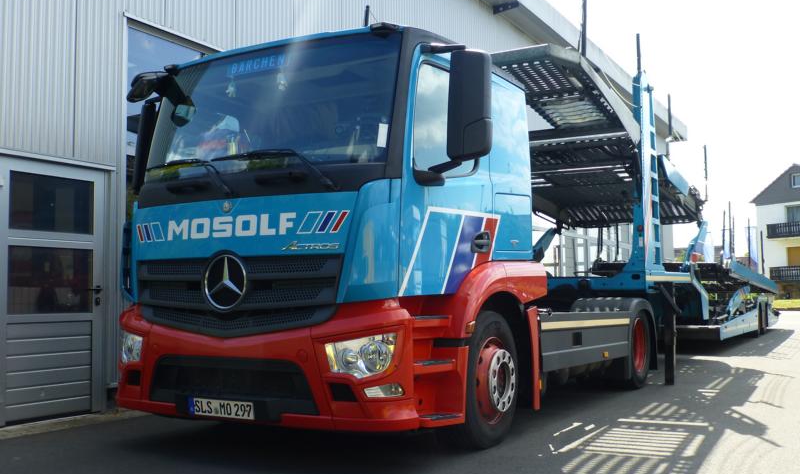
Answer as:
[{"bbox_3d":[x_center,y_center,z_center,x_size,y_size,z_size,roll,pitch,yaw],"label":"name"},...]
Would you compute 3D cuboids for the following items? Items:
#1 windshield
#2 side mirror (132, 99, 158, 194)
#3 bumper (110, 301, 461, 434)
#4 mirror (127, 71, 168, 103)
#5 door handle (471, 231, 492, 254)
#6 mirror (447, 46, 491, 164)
[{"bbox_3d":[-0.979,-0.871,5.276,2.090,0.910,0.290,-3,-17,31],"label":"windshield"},{"bbox_3d":[-2.042,-0.705,6.278,0.140,0.660,0.280,9,-9,-33],"label":"side mirror"},{"bbox_3d":[-0.940,0.787,5.193,2.500,0.770,0.720,-3,-5,31],"label":"bumper"},{"bbox_3d":[-1.970,-1.160,6.118,0.290,0.200,0.170,-3,-5,31],"label":"mirror"},{"bbox_3d":[0.576,0.035,5.527,0.070,0.150,0.230,-3,-5,31],"label":"door handle"},{"bbox_3d":[0.421,-0.798,4.777,0.280,0.660,0.150,-1,-10,6],"label":"mirror"}]

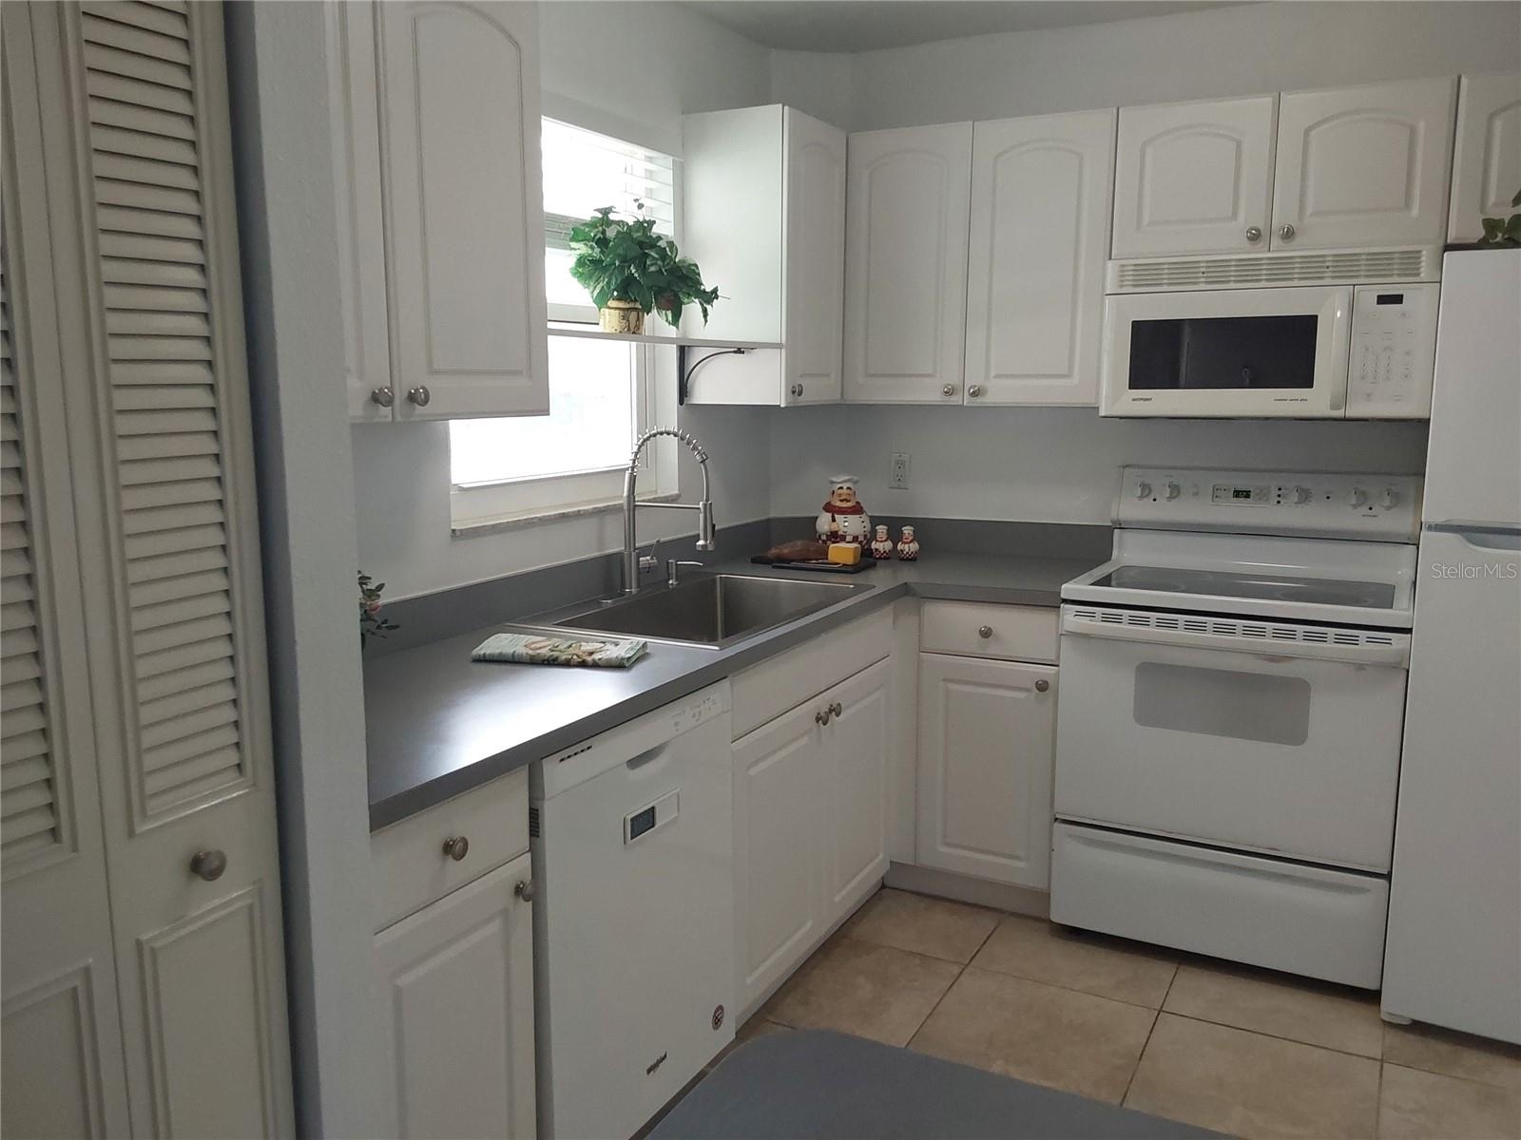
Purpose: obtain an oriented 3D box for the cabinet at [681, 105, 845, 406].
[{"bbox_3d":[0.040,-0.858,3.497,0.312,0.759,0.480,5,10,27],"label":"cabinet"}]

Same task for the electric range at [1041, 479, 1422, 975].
[{"bbox_3d":[1.234,0.354,3.208,0.768,1.182,0.660,5,10,27],"label":"electric range"}]

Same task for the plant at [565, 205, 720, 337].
[{"bbox_3d":[-0.274,-0.689,2.867,0.285,0.295,0.320,5,10,27],"label":"plant"}]

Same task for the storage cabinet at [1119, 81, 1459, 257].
[{"bbox_3d":[1.336,-0.999,3.165,0.764,0.378,0.327,5,10,27],"label":"storage cabinet"}]

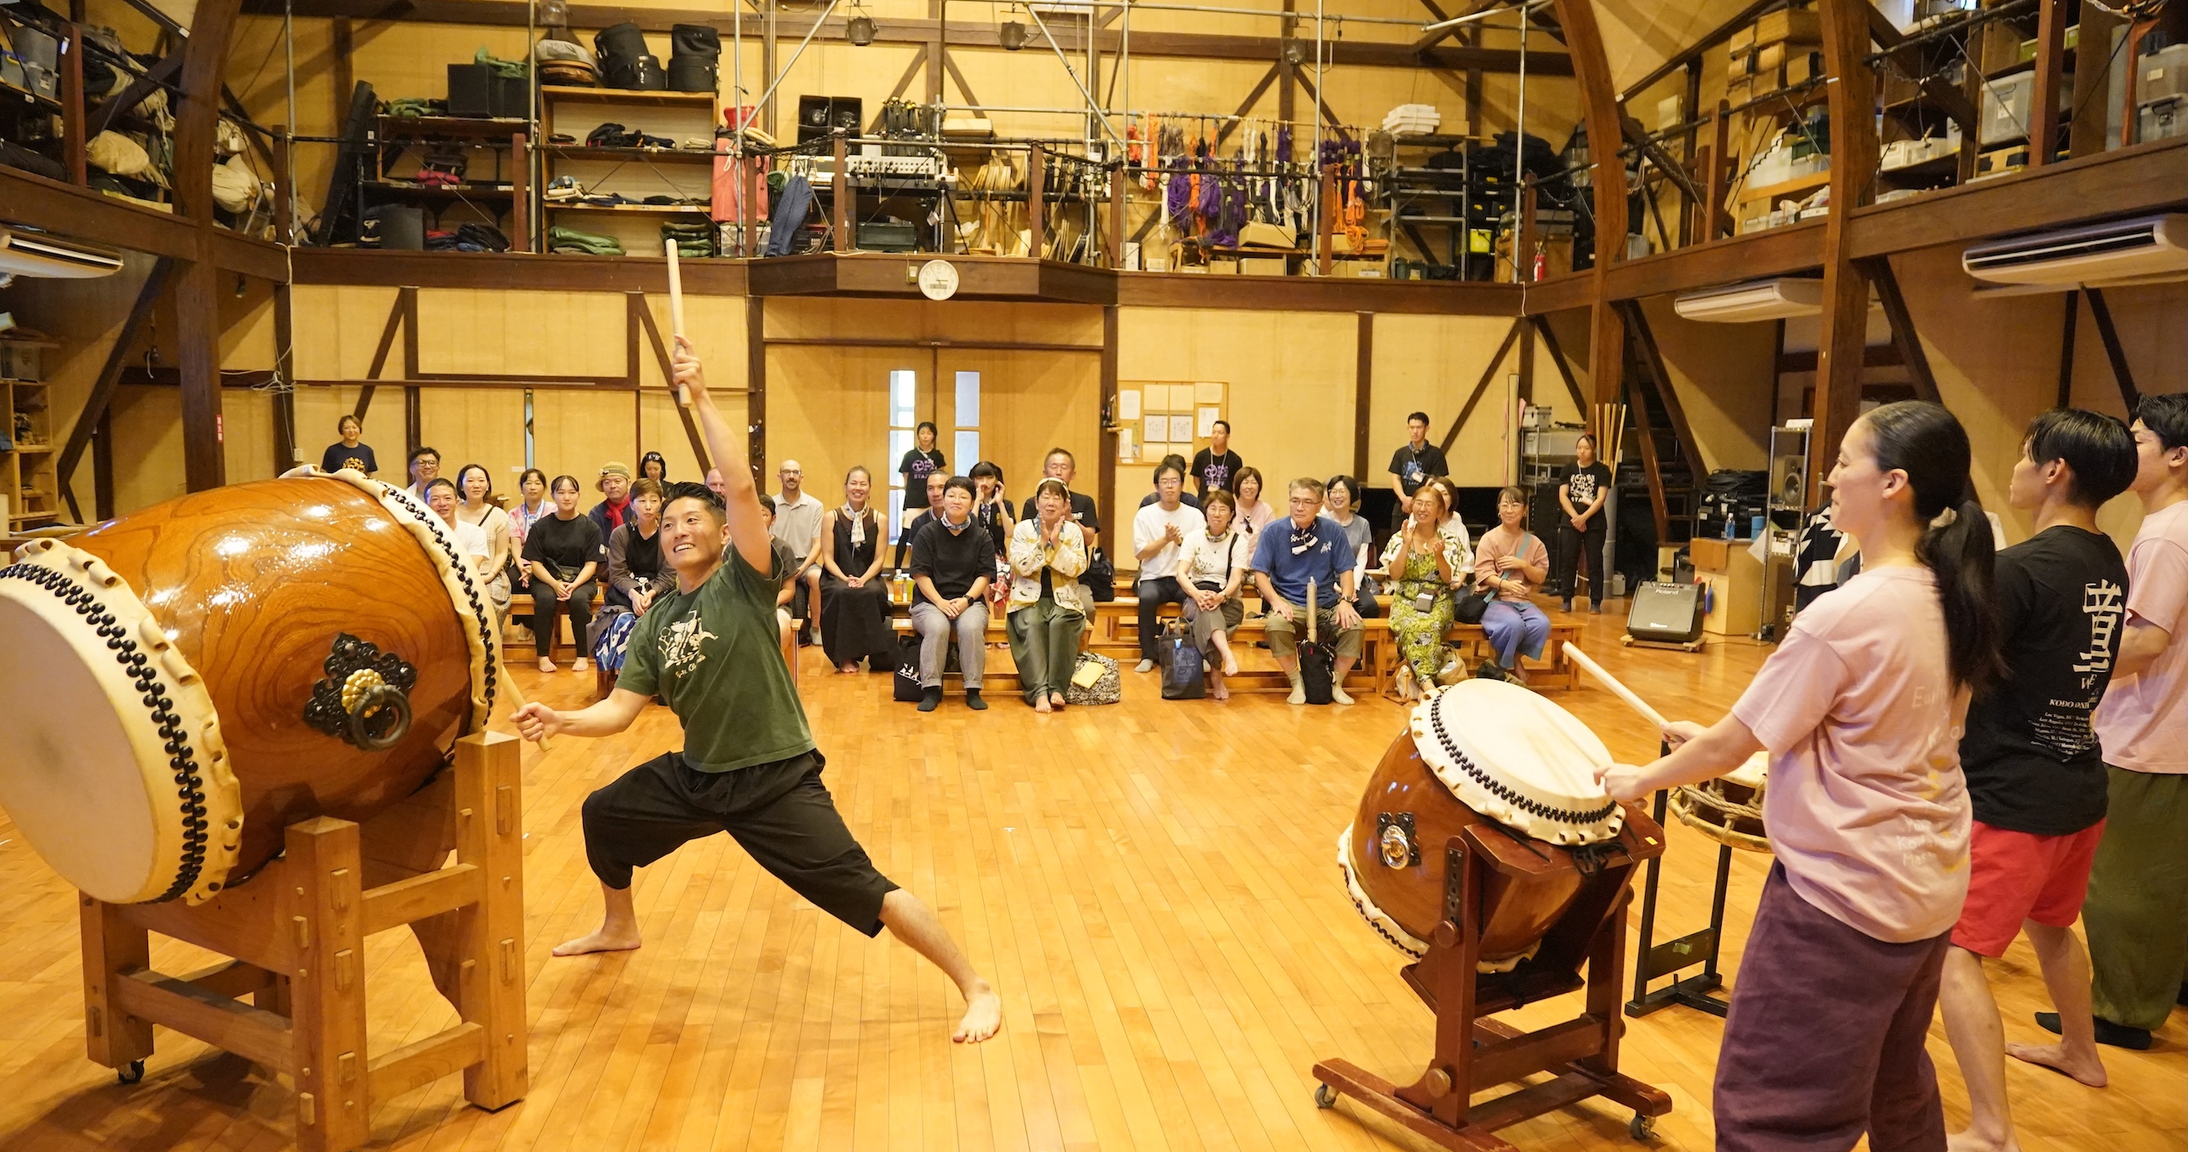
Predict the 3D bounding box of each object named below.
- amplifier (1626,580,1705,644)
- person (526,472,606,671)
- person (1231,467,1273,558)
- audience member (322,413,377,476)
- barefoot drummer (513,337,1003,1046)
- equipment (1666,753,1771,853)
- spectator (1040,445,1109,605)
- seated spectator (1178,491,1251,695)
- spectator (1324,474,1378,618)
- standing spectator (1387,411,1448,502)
[{"bbox_3d":[4.360,0.260,11.080,0.460,0.440,0.370,4,6,31],"label":"amplifier"},{"bbox_3d":[-3.370,-0.035,9.292,0.470,1.194,0.700,-1,6,-16],"label":"person"},{"bbox_3d":[1.182,-0.146,11.001,0.500,1.338,0.750,0,6,-5],"label":"person"},{"bbox_3d":[-6.491,-0.612,12.814,0.470,1.580,0.300,-2,6,-27],"label":"audience member"},{"bbox_3d":[-0.954,0.261,4.018,1.400,1.800,0.680,3,6,17],"label":"barefoot drummer"},{"bbox_3d":[1.735,0.560,3.850,0.390,0.190,0.390,9,20,-1],"label":"equipment"},{"bbox_3d":[-0.227,-0.124,9.898,0.560,1.471,0.800,0,6,-11],"label":"spectator"},{"bbox_3d":[0.711,0.102,8.662,0.450,1.202,0.670,1,6,-5],"label":"seated spectator"},{"bbox_3d":[1.777,-0.041,10.200,0.500,1.308,0.780,1,6,-2],"label":"spectator"},{"bbox_3d":[2.793,-0.503,12.502,0.520,1.750,0.300,3,6,16],"label":"standing spectator"}]

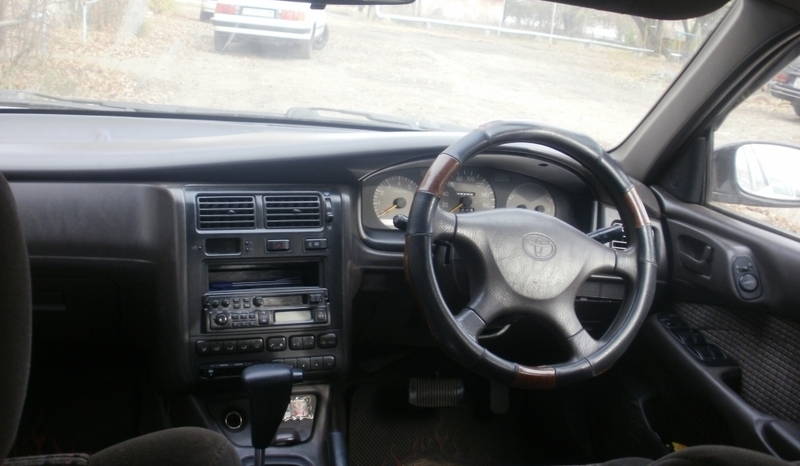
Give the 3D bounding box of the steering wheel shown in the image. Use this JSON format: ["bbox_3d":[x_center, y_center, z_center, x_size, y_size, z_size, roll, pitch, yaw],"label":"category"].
[{"bbox_3d":[0.190,0.030,1.210,0.387,0.387,0.100,8,-11,-15],"label":"steering wheel"}]

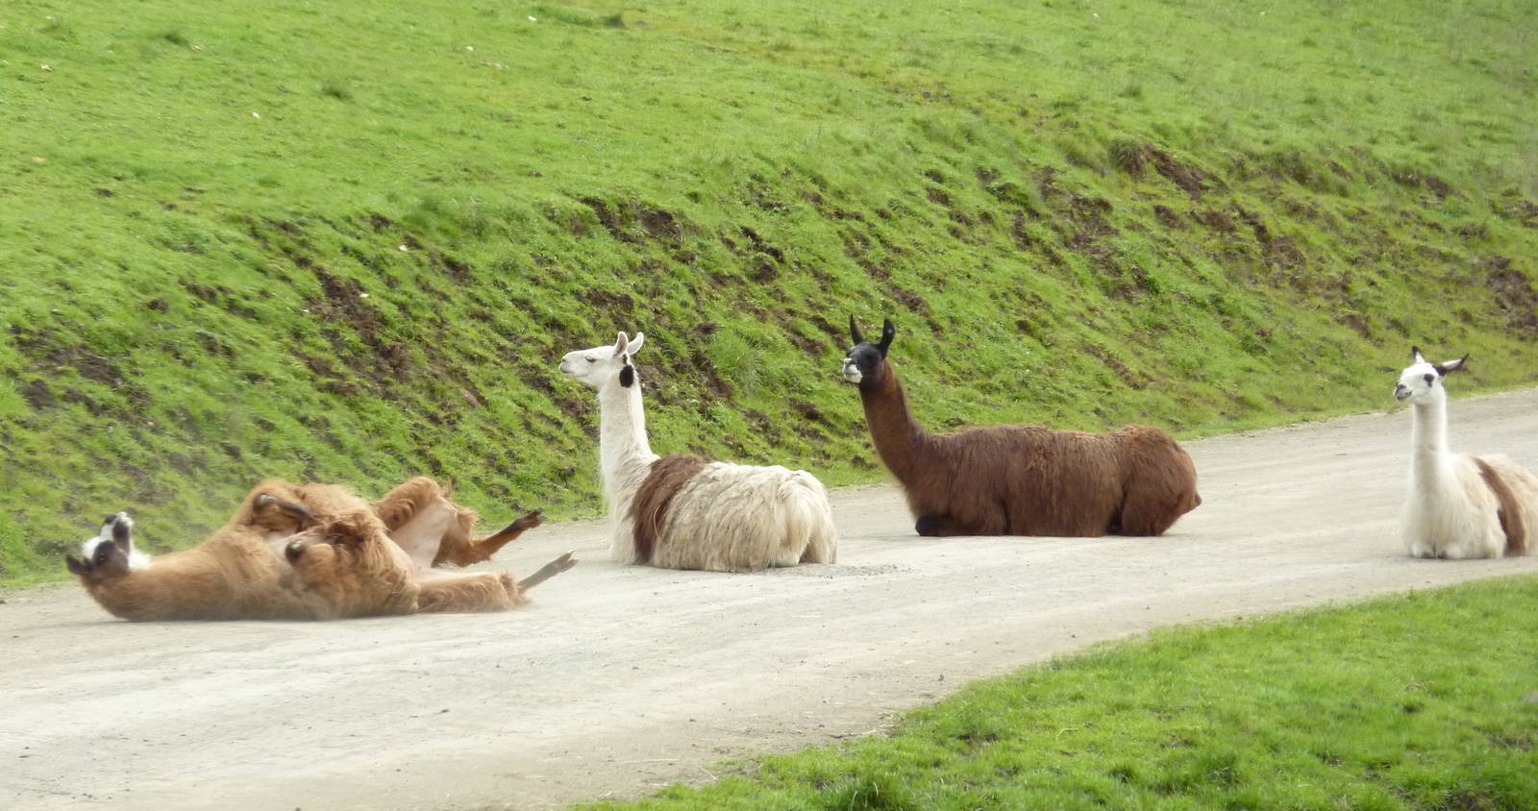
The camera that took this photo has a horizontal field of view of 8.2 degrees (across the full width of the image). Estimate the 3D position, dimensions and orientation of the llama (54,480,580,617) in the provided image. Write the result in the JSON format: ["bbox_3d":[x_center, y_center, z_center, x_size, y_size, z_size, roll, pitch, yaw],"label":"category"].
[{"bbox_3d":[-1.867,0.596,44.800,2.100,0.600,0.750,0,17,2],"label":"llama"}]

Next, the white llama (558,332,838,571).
[{"bbox_3d":[-0.307,0.198,46.600,1.300,1.000,0.580,5,8,45],"label":"white llama"}]

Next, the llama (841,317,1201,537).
[{"bbox_3d":[1.126,0.097,48.000,1.570,0.970,0.550,-1,6,-6],"label":"llama"}]

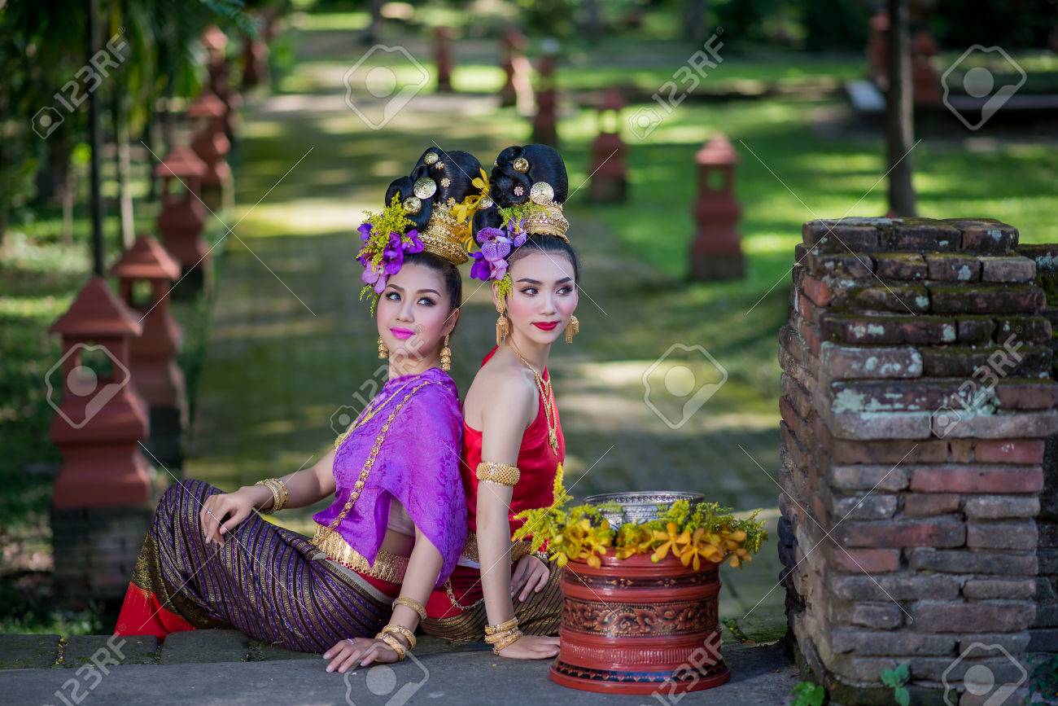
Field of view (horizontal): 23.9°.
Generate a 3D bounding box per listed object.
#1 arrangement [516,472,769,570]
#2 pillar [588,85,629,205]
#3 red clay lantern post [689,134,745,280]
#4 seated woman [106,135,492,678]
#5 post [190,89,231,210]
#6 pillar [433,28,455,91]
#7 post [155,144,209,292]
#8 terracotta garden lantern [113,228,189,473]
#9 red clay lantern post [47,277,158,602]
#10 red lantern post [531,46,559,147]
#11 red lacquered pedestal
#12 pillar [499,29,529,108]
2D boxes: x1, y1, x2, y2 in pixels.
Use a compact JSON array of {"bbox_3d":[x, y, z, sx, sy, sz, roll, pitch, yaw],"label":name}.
[{"bbox_3d":[0.198,0.300,4.480,0.450,0.140,0.350,0,7,0],"label":"arrangement"},{"bbox_3d":[0.736,-1.937,23.276,0.365,1.070,0.365,0,7,0],"label":"pillar"},{"bbox_3d":[1.330,-1.041,17.664,0.365,1.016,0.365,0,7,0],"label":"red clay lantern post"},{"bbox_3d":[-0.430,0.095,4.820,0.670,0.950,0.500,-4,8,-28],"label":"seated woman"},{"bbox_3d":[-2.887,-1.831,22.632,0.340,1.085,0.340,0,7,0],"label":"post"},{"bbox_3d":[-1.044,-3.581,30.500,0.280,0.800,0.280,0,5,-6],"label":"pillar"},{"bbox_3d":[-2.426,-0.921,17.480,0.340,1.053,0.340,0,7,0],"label":"post"},{"bbox_3d":[-1.867,-0.015,12.282,0.330,1.146,0.330,0,7,0],"label":"terracotta garden lantern"},{"bbox_3d":[-1.572,0.306,9.200,0.330,1.179,0.330,0,7,0],"label":"red clay lantern post"},{"bbox_3d":[0.141,-2.217,21.800,0.290,0.830,0.290,0,5,-6],"label":"red lantern post"},{"bbox_3d":[0.201,0.457,4.503,0.327,0.255,0.327,0,7,0],"label":"red lacquered pedestal"},{"bbox_3d":[-0.161,-2.997,26.300,0.310,0.820,0.310,0,5,-6],"label":"pillar"}]

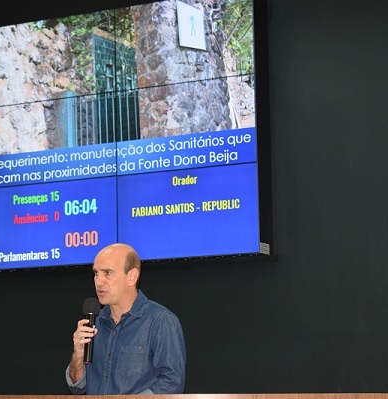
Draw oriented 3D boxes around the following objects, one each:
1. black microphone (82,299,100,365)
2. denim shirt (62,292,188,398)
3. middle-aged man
[{"bbox_3d":[-0.388,0.491,4.670,0.062,0.250,0.062,2,-9,0],"label":"black microphone"},{"bbox_3d":[-0.252,0.683,4.753,0.540,0.680,0.340,-8,-10,41],"label":"denim shirt"},{"bbox_3d":[-0.279,1.022,4.671,0.540,1.740,0.430,-8,-10,41],"label":"middle-aged man"}]

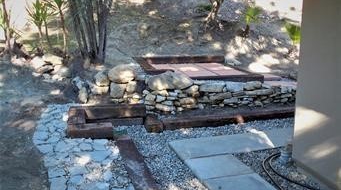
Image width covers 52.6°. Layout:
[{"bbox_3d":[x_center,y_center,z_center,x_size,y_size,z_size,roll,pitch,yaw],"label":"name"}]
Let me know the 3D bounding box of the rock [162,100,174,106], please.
[{"bbox_3d":[-0.030,0.113,5.200,0.164,0.064,0.140,-5,14,-18],"label":"rock"}]

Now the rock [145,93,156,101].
[{"bbox_3d":[-0.352,0.045,6.100,0.198,0.115,0.180,-3,12,-10],"label":"rock"}]

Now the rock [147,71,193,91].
[{"bbox_3d":[0.005,-0.251,6.250,0.825,0.307,0.500,-3,12,-10],"label":"rock"}]

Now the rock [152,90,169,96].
[{"bbox_3d":[-0.179,-0.035,6.120,0.287,0.086,0.200,-3,12,-10],"label":"rock"}]

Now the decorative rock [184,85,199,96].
[{"bbox_3d":[0.390,-0.084,6.400,0.252,0.176,0.200,-3,12,-17],"label":"decorative rock"}]

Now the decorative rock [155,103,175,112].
[{"bbox_3d":[-0.090,0.187,5.170,0.282,0.079,0.180,-5,14,-18],"label":"decorative rock"}]

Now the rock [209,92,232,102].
[{"bbox_3d":[0.954,0.029,6.580,0.444,0.181,0.260,-3,12,-17],"label":"rock"}]

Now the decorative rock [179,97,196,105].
[{"bbox_3d":[0.314,0.120,6.380,0.323,0.141,0.230,-3,12,-17],"label":"decorative rock"}]

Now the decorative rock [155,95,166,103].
[{"bbox_3d":[-0.176,0.079,6.080,0.205,0.134,0.170,-3,12,-17],"label":"decorative rock"}]

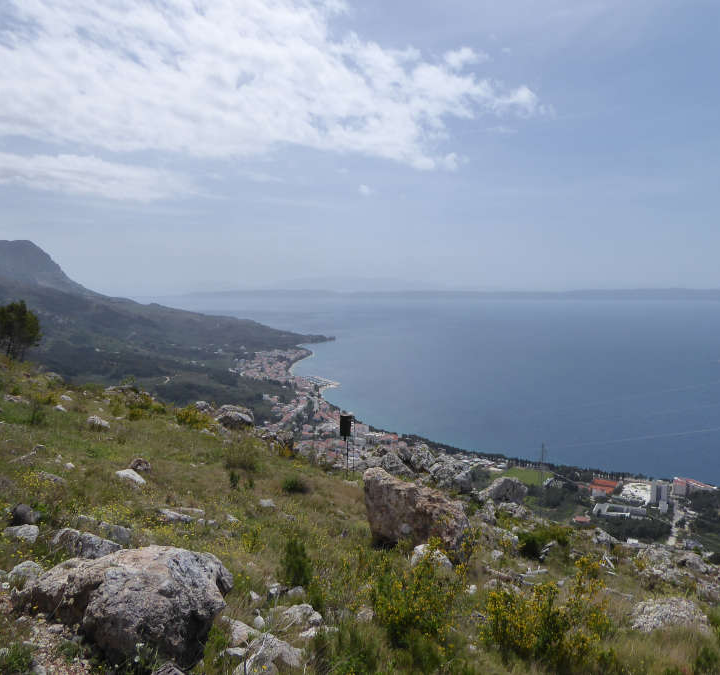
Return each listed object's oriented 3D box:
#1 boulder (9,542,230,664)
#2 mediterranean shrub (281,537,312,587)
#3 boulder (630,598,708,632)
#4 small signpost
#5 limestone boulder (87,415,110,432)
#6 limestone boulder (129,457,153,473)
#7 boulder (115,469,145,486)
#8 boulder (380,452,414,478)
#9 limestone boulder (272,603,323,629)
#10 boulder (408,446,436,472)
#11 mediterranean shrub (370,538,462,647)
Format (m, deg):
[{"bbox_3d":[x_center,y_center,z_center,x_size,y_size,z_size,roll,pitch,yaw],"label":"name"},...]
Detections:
[{"bbox_3d":[-1.295,1.467,3.480,1.145,0.517,0.859,-1,5,-10],"label":"boulder"},{"bbox_3d":[-0.521,1.840,5.127,0.261,0.405,0.261,0,4,0],"label":"mediterranean shrub"},{"bbox_3d":[2.997,2.682,6.053,0.714,0.253,0.464,0,4,0],"label":"boulder"},{"bbox_3d":[-0.308,2.398,14.234,0.274,1.391,0.164,0,4,0],"label":"small signpost"},{"bbox_3d":[-5.248,1.726,12.526,0.448,0.357,0.336,-1,5,-10],"label":"limestone boulder"},{"bbox_3d":[-3.139,1.816,8.926,0.328,0.219,0.263,0,4,0],"label":"limestone boulder"},{"bbox_3d":[-2.881,1.750,7.802,0.352,0.214,0.229,-2,5,-20],"label":"boulder"},{"bbox_3d":[0.893,3.048,14.867,0.809,0.599,0.647,0,4,0],"label":"boulder"},{"bbox_3d":[-0.423,1.880,4.223,0.338,0.143,0.203,0,4,0],"label":"limestone boulder"},{"bbox_3d":[1.632,3.160,16.300,0.728,0.724,0.583,0,4,0],"label":"boulder"},{"bbox_3d":[0.399,1.803,4.434,0.649,0.722,0.616,0,4,0],"label":"mediterranean shrub"}]

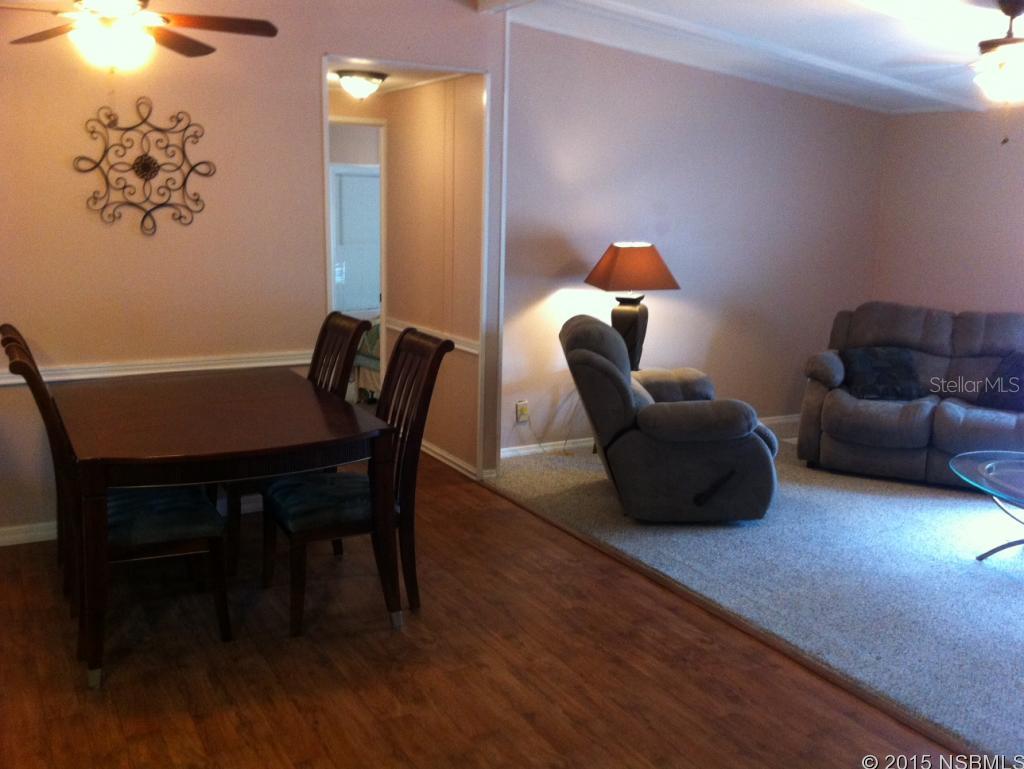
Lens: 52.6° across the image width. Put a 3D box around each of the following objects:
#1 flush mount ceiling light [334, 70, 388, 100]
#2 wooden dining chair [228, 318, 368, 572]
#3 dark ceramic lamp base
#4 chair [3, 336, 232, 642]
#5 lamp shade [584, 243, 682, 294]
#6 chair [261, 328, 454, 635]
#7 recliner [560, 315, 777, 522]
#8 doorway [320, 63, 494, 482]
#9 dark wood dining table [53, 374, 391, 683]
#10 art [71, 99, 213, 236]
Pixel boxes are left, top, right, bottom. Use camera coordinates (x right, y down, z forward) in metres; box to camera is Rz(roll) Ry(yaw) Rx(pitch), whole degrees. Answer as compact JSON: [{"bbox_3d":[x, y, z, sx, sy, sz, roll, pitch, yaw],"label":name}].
[{"bbox_3d":[-0.832,-1.646,5.754,0.307,0.129,0.307,-4,12,-26],"label":"flush mount ceiling light"},{"bbox_3d":[-0.996,0.228,4.563,0.653,1.054,0.515,-4,12,-26],"label":"wooden dining chair"},{"bbox_3d":[0.694,-0.296,6.193,0.188,0.495,0.188,6,12,26],"label":"dark ceramic lamp base"},{"bbox_3d":[-1.379,0.389,3.684,0.663,1.054,0.515,-4,12,-26],"label":"chair"},{"bbox_3d":[0.706,-0.702,6.117,0.450,0.247,0.450,-1,11,-12],"label":"lamp shade"},{"bbox_3d":[-0.613,0.341,4.007,0.663,1.054,0.515,-4,12,-26],"label":"chair"},{"bbox_3d":[0.772,0.116,5.471,1.059,0.990,1.020,0,11,-3],"label":"recliner"},{"bbox_3d":[-0.549,-0.532,5.467,0.881,2.218,0.119,-4,12,-26],"label":"doorway"},{"bbox_3d":[-1.193,0.458,4.117,1.059,0.758,1.525,-4,12,-26],"label":"dark wood dining table"},{"bbox_3d":[-1.631,-0.970,4.635,0.614,0.614,0.030,-4,12,-26],"label":"art"}]

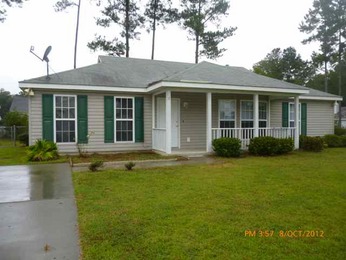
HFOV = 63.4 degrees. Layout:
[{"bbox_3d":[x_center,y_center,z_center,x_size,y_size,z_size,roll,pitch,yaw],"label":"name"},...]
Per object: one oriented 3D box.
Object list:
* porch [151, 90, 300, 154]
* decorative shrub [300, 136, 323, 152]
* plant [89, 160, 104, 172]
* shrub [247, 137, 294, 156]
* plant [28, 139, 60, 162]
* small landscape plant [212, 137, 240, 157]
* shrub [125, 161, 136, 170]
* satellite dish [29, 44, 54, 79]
[{"bbox_3d":[2.232,-0.282,11.585,5.950,2.350,1.980,0,1,-21],"label":"porch"},{"bbox_3d":[5.996,0.596,12.100,0.970,0.630,0.900,0,1,-21],"label":"decorative shrub"},{"bbox_3d":[-1.939,0.915,7.100,0.400,0.290,0.380,0,1,-21],"label":"plant"},{"bbox_3d":[3.798,0.609,10.800,1.850,0.670,0.950,0,1,-21],"label":"shrub"},{"bbox_3d":[-4.170,0.613,8.950,1.030,0.680,1.000,0,1,-21],"label":"plant"},{"bbox_3d":[1.929,0.609,10.100,0.970,0.680,0.920,0,1,0],"label":"small landscape plant"},{"bbox_3d":[-1.103,0.911,7.270,0.300,0.250,0.300,0,1,-21],"label":"shrub"},{"bbox_3d":[-4.778,-2.444,10.170,0.740,1.210,0.550,0,1,-16],"label":"satellite dish"}]

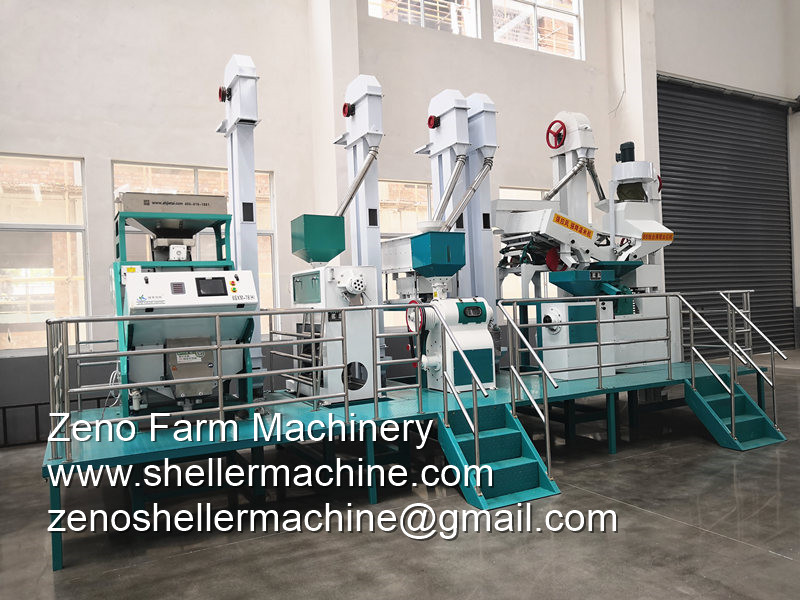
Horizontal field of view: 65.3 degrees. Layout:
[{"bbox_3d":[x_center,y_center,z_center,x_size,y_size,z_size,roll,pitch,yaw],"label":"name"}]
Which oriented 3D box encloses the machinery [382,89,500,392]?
[{"bbox_3d":[0.570,-0.798,7.185,1.720,3.450,1.450,-2,0,-28],"label":"machinery"}]

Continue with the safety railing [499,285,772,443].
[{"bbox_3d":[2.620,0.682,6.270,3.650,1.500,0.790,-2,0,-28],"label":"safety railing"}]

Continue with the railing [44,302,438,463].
[{"bbox_3d":[-0.985,0.544,4.745,2.951,0.939,0.065,-2,0,-28],"label":"railing"}]

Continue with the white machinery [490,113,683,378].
[{"bbox_3d":[2.295,-0.810,7.957,2.550,3.350,1.600,-2,0,-28],"label":"white machinery"}]

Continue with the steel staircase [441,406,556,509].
[{"bbox_3d":[0.819,1.276,5.226,0.728,0.650,0.669,-2,0,-28],"label":"steel staircase"}]

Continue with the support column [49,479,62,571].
[{"bbox_3d":[-2.210,1.423,4.015,0.062,0.572,0.062,-2,0,-28],"label":"support column"}]

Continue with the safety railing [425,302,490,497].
[{"bbox_3d":[0.502,0.790,5.111,0.065,1.514,0.741,-2,0,-28],"label":"safety railing"}]

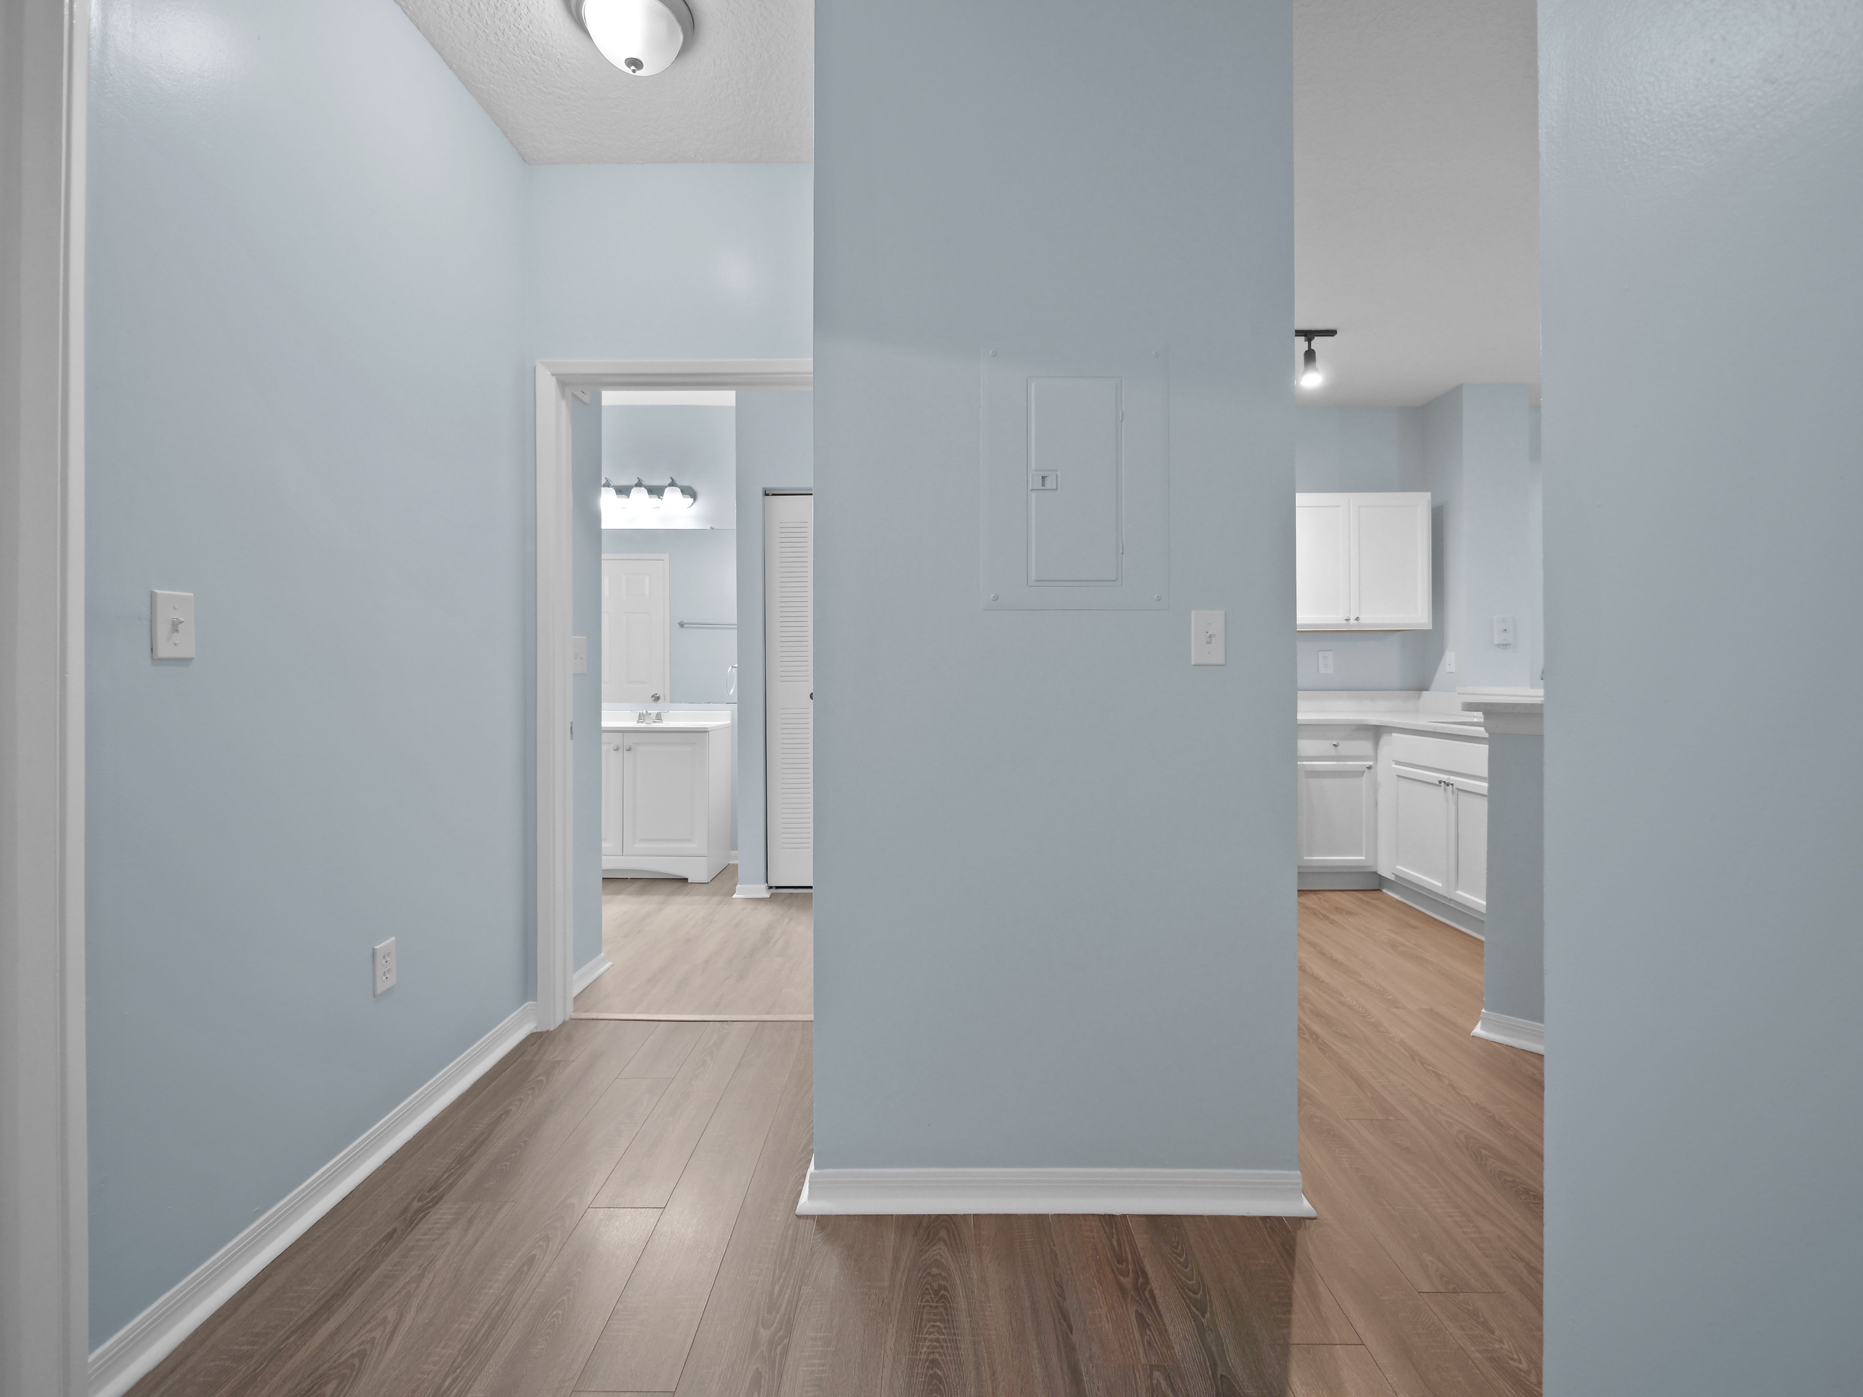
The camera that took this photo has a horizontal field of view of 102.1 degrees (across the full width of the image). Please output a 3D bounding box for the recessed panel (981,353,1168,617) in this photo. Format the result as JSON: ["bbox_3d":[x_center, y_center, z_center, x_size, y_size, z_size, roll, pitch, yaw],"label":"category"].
[{"bbox_3d":[0.299,-0.460,1.573,0.393,0.550,0.018,0,1,0],"label":"recessed panel"}]

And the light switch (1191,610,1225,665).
[{"bbox_3d":[0.581,-0.125,1.578,0.070,0.117,0.015,0,1,0],"label":"light switch"}]

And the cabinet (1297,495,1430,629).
[{"bbox_3d":[2.355,-0.761,4.330,0.850,0.757,0.325,0,1,0],"label":"cabinet"}]

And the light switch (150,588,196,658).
[{"bbox_3d":[-1.295,-0.123,1.288,0.017,0.116,0.071,0,1,0],"label":"light switch"}]

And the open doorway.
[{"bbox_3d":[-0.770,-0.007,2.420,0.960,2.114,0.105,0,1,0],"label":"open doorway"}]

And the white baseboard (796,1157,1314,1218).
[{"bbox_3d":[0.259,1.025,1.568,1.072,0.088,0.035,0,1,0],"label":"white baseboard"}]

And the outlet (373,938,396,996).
[{"bbox_3d":[-1.294,0.637,1.785,0.012,0.116,0.072,0,1,0],"label":"outlet"}]

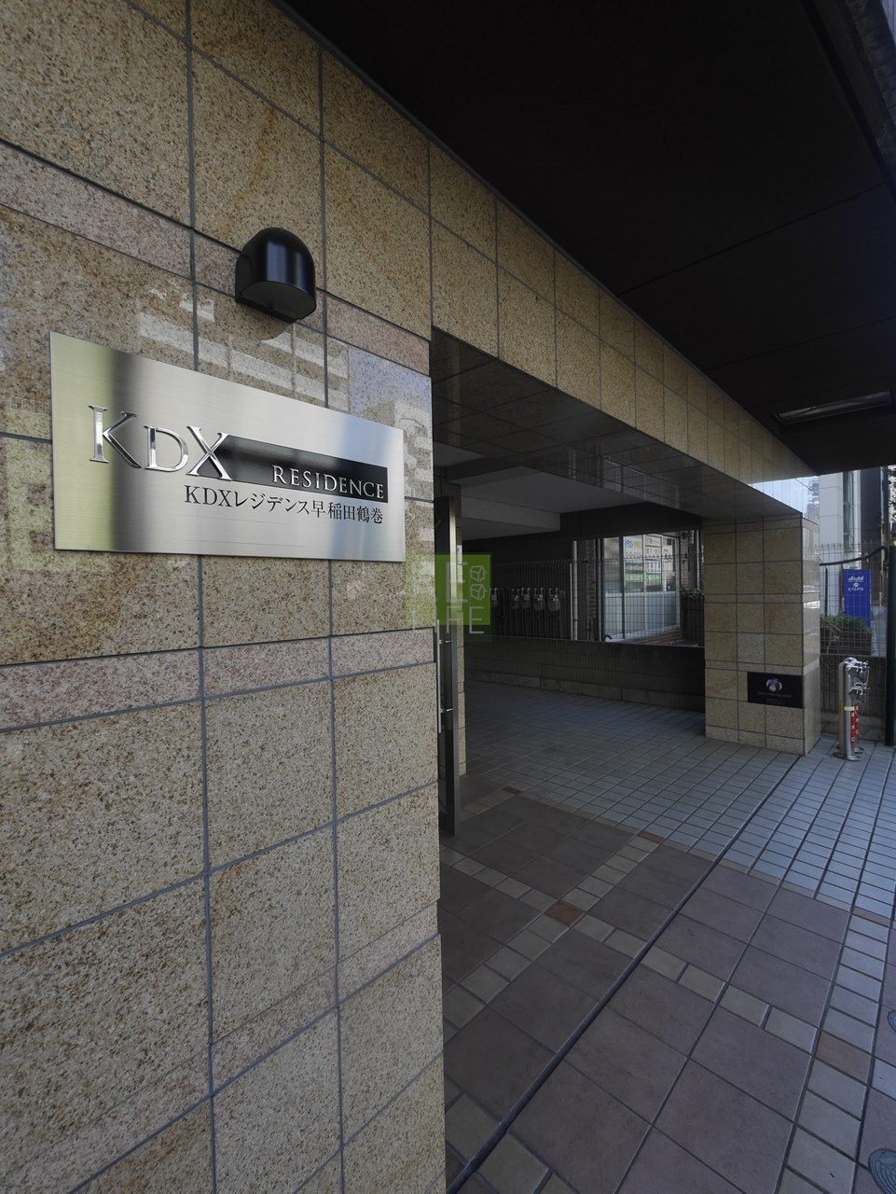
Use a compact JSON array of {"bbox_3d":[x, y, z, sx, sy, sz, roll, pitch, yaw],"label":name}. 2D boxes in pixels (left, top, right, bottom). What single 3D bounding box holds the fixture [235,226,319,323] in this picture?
[{"bbox_3d":[-0.293,-0.592,0.961,0.112,0.155,0.121,0,1,42],"label":"fixture"}]

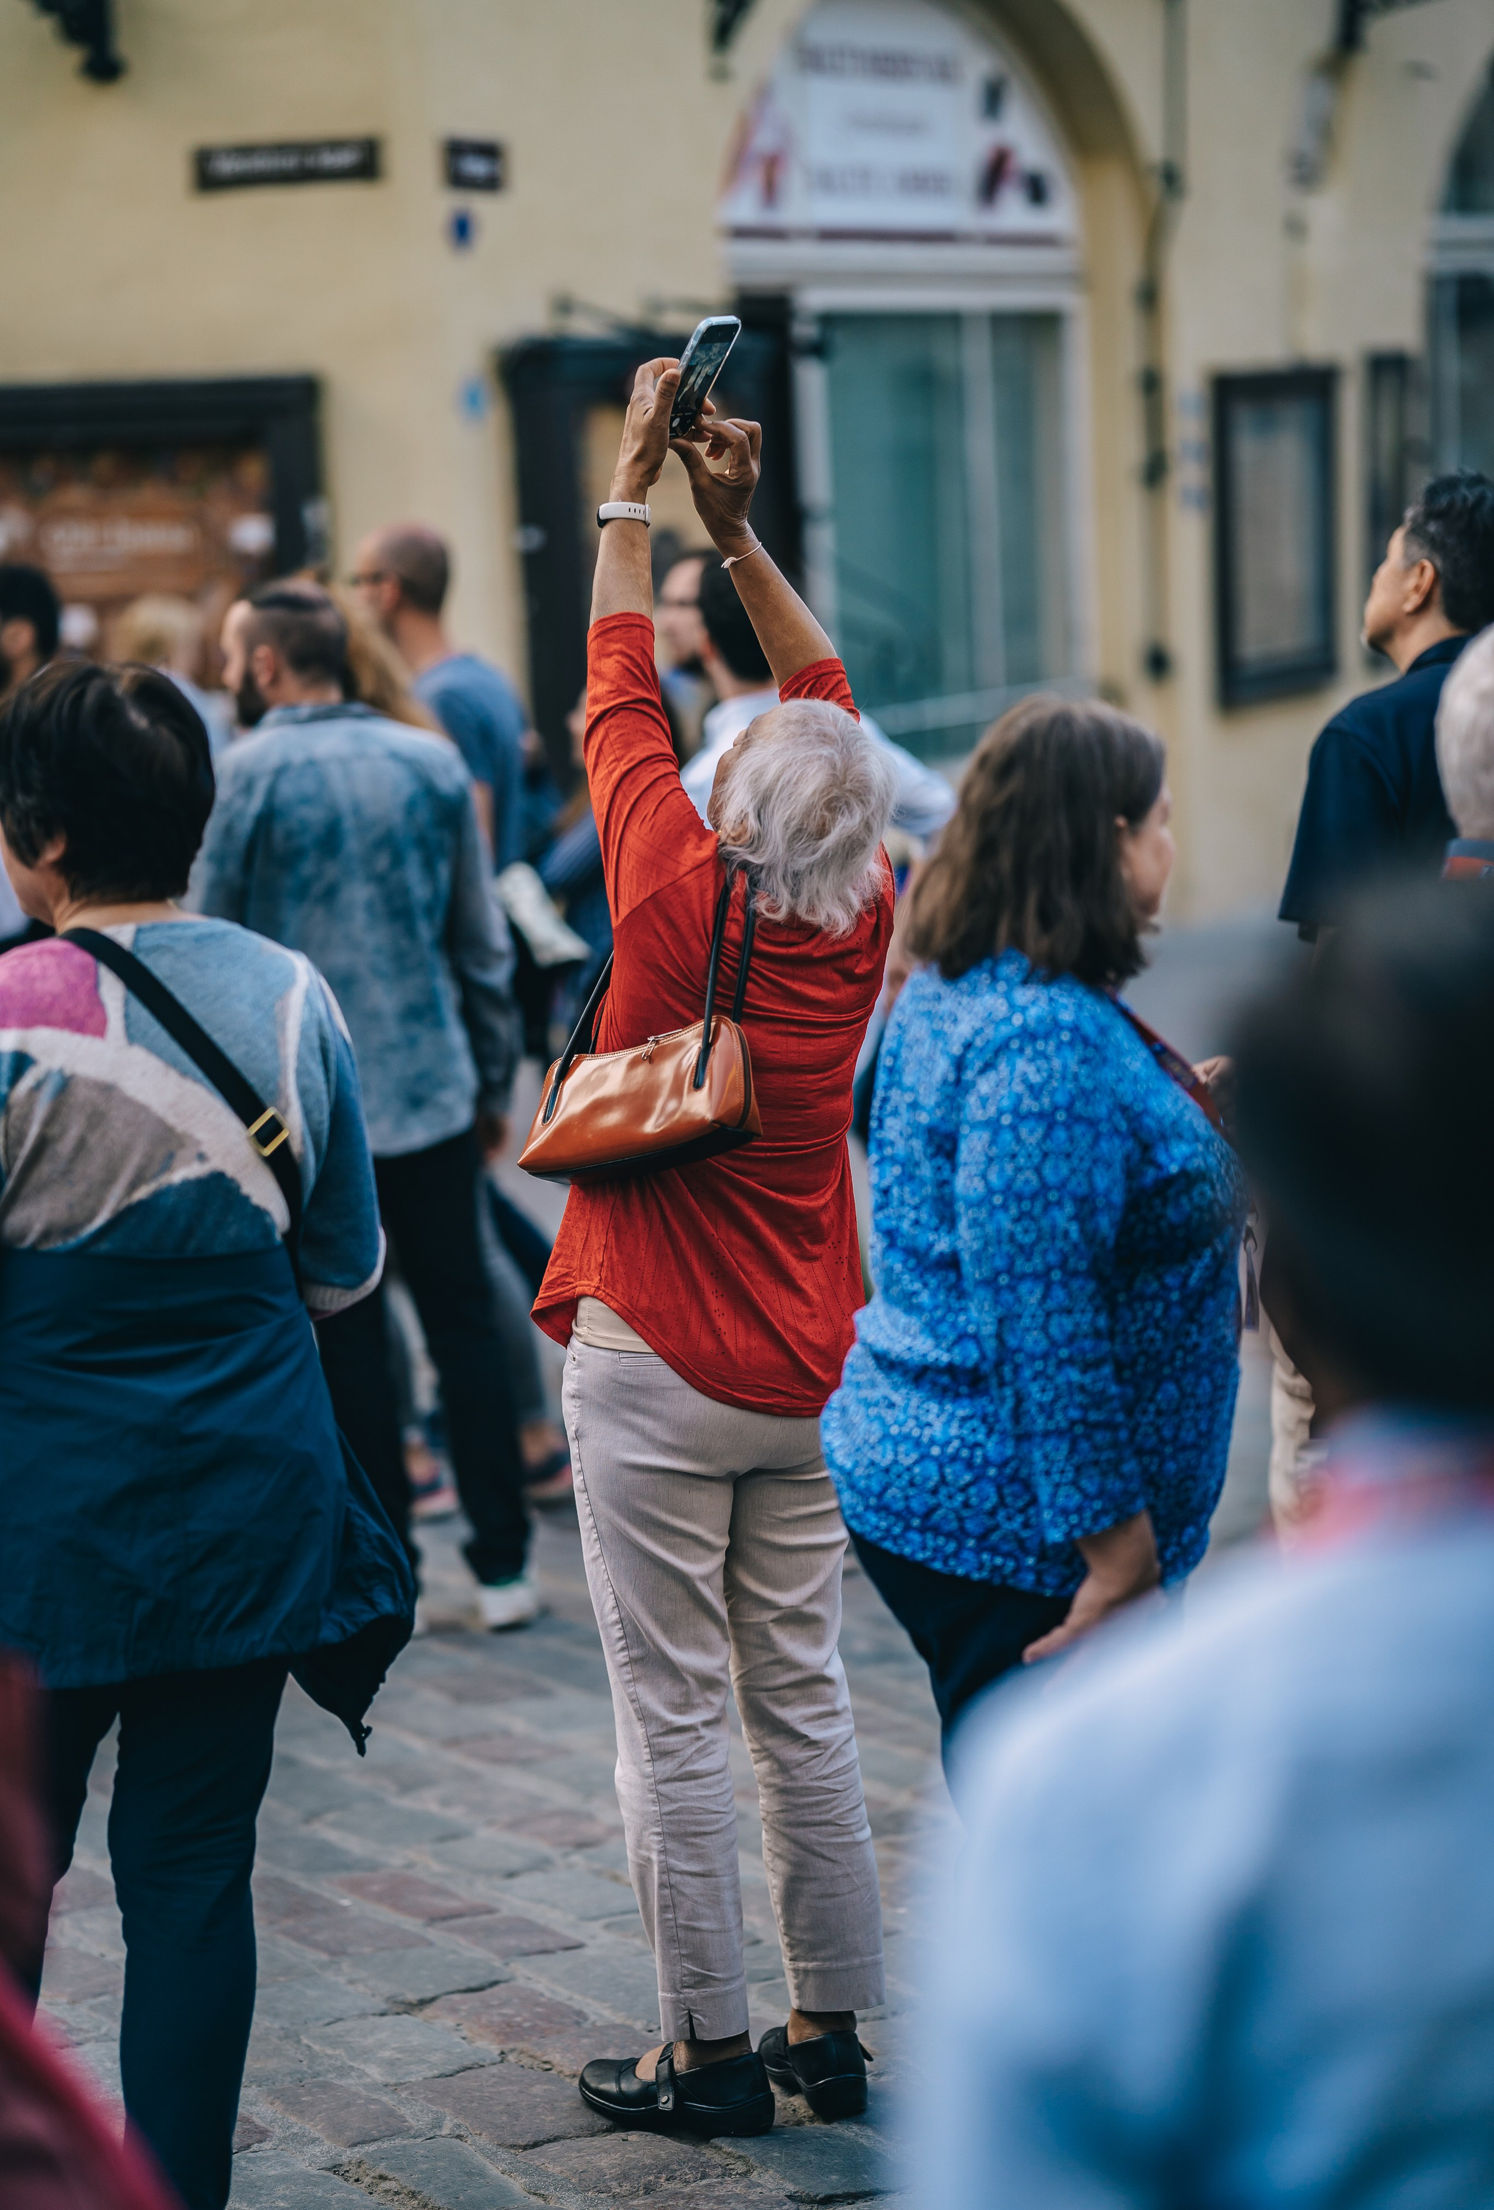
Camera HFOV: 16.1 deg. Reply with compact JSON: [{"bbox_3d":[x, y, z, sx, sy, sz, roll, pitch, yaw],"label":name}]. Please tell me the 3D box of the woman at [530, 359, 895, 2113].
[{"bbox_3d":[-0.037,0.166,5.900,0.430,1.965,0.470,-4,6,-30],"label":"woman"}]

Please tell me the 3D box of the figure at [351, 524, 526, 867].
[{"bbox_3d":[-0.617,-0.274,10.900,0.360,1.820,0.500,2,6,37],"label":"figure"}]

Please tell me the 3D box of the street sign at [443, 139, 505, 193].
[{"bbox_3d":[-1.163,-4.008,22.600,0.030,0.210,0.350,4,7,45],"label":"street sign"}]

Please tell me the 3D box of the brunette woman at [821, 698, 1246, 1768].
[{"bbox_3d":[0.278,0.405,5.050,0.410,1.580,0.500,-3,5,-25],"label":"brunette woman"}]

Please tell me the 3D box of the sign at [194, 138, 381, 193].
[{"bbox_3d":[-1.964,-4.020,22.600,0.850,0.195,0.030,0,5,17],"label":"sign"}]

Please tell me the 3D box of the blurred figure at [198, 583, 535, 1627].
[{"bbox_3d":[-0.626,0.018,8.750,0.560,1.740,0.380,-3,5,-21],"label":"blurred figure"}]

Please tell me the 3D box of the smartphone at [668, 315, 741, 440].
[{"bbox_3d":[-0.061,-0.822,6.000,0.011,0.149,0.073,33,17,27],"label":"smartphone"}]

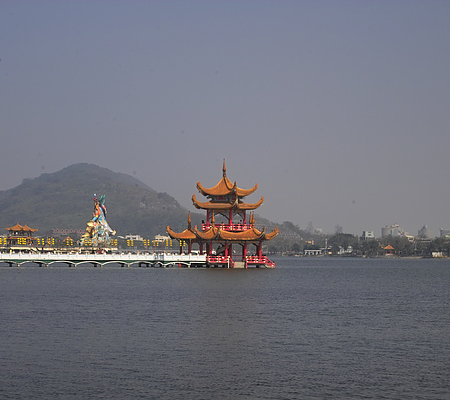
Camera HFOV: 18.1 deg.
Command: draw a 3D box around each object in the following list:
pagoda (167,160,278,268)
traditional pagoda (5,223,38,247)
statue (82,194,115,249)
[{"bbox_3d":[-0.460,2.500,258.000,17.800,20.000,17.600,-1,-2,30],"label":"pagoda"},{"bbox_3d":[-81.200,14.000,565.000,12.800,9.800,11.000,0,-2,0],"label":"traditional pagoda"},{"bbox_3d":[-51.300,8.700,575.000,13.500,21.700,11.000,0,-2,-7],"label":"statue"}]

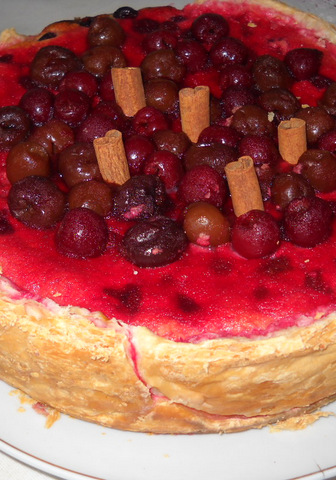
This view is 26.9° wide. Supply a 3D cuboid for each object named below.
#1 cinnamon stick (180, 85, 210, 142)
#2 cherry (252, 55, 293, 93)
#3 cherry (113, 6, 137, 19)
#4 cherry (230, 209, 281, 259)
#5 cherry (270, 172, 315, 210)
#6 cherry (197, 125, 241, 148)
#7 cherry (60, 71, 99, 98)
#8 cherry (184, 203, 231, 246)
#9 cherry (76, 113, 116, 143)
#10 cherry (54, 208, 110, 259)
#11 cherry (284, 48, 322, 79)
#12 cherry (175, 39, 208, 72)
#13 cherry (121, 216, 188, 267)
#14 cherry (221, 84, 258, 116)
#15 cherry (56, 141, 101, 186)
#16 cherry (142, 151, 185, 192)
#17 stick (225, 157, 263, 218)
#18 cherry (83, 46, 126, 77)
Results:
[{"bbox_3d":[0.013,-0.053,0.312,0.013,0.029,0.010,2,37,0],"label":"cinnamon stick"},{"bbox_3d":[0.052,-0.082,0.347,0.020,0.018,0.019,0,49,0],"label":"cherry"},{"bbox_3d":[-0.024,-0.128,0.394,0.015,0.009,0.014,2,47,0],"label":"cherry"},{"bbox_3d":[0.034,-0.002,0.274,0.020,0.019,0.020,2,47,0],"label":"cherry"},{"bbox_3d":[0.053,-0.020,0.297,0.019,0.017,0.019,0,48,0],"label":"cherry"},{"bbox_3d":[0.023,-0.043,0.313,0.019,0.017,0.019,0,49,0],"label":"cherry"},{"bbox_3d":[-0.044,-0.075,0.347,0.019,0.017,0.019,0,48,0],"label":"cherry"},{"bbox_3d":[0.015,-0.006,0.281,0.018,0.017,0.018,0,49,0],"label":"cherry"},{"bbox_3d":[-0.033,-0.050,0.316,0.019,0.018,0.019,2,47,0],"label":"cherry"},{"bbox_3d":[-0.034,-0.003,0.277,0.021,0.019,0.020,0,49,0],"label":"cherry"},{"bbox_3d":[0.068,-0.088,0.353,0.019,0.017,0.019,0,48,0],"label":"cherry"},{"bbox_3d":[0.012,-0.099,0.378,0.019,0.018,0.018,0,47,0],"label":"cherry"},{"bbox_3d":[-0.005,0.001,0.278,0.026,0.019,0.021,-13,49,-11],"label":"cherry"},{"bbox_3d":[0.035,-0.069,0.350,0.018,0.018,0.018,0,47,0],"label":"cherry"},{"bbox_3d":[-0.037,-0.033,0.306,0.020,0.019,0.020,0,48,0],"label":"cherry"},{"bbox_3d":[-0.002,-0.030,0.307,0.018,0.017,0.018,0,48,0],"label":"cherry"},{"bbox_3d":[0.033,-0.020,0.295,0.012,0.028,0.009,-12,28,7],"label":"stick"},{"bbox_3d":[-0.032,-0.088,0.351,0.022,0.018,0.021,0,49,0],"label":"cherry"}]

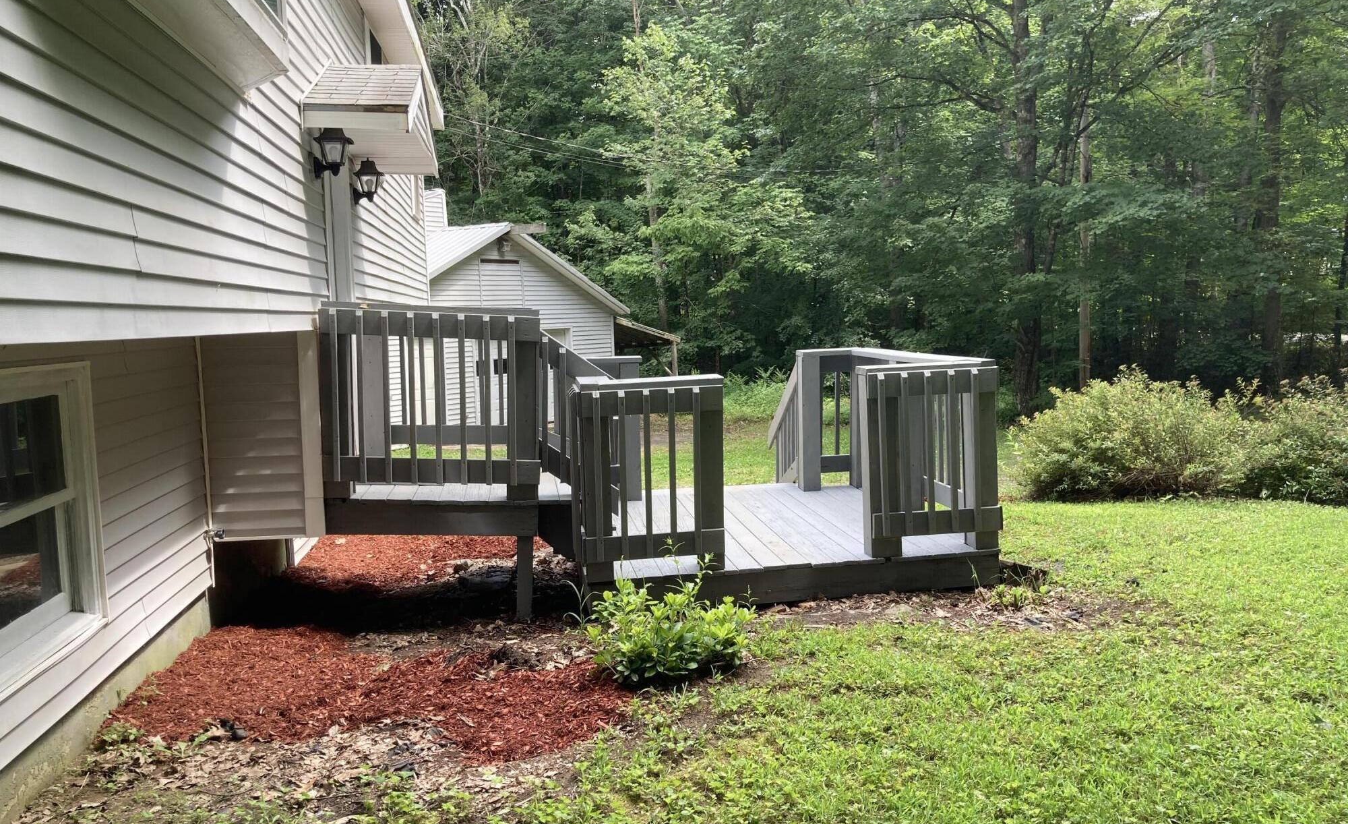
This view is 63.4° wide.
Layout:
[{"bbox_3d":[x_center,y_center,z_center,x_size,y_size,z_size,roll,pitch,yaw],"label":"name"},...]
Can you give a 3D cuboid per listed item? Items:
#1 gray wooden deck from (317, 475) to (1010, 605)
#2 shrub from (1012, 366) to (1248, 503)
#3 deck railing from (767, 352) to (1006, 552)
[{"bbox_3d":[-0.201,0.673,7.530,3.850,0.670,2.920,-2,5,-8],"label":"gray wooden deck"},{"bbox_3d":[4.156,0.122,10.017,2.100,1.060,1.600,-2,5,-8],"label":"shrub"},{"bbox_3d":[1.254,0.134,8.003,0.900,1.160,3.520,-2,5,-8],"label":"deck railing"}]

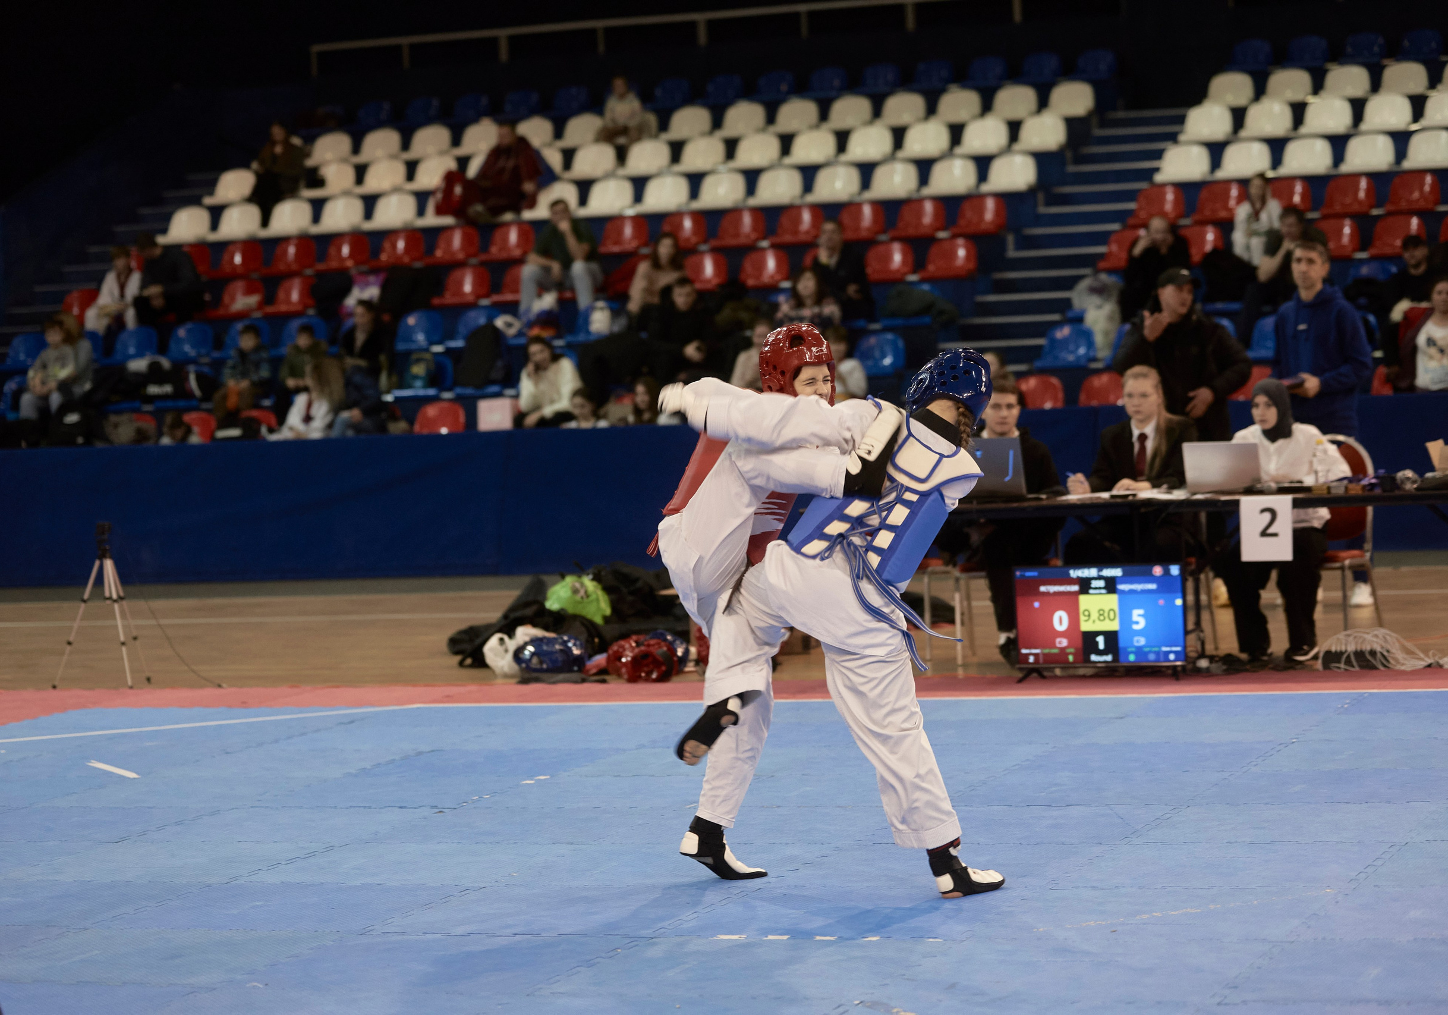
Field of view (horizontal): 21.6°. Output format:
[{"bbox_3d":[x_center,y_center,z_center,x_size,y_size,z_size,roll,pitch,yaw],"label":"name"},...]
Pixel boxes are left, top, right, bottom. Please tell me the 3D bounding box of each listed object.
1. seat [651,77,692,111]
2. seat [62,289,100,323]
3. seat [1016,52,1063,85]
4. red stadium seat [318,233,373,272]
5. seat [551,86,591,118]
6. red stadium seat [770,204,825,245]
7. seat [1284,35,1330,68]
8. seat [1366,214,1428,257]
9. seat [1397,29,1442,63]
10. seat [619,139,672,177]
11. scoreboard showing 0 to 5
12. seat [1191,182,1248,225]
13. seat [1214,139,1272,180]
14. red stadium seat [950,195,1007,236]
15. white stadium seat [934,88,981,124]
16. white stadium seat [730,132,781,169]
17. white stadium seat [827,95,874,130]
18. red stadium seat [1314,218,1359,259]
[{"bbox_3d":[-0.506,-3.710,34.272,0.397,0.299,0.372,-2,3,19],"label":"seat"},{"bbox_3d":[-5.185,-1.597,30.543,0.400,0.315,0.370,-2,3,20],"label":"seat"},{"bbox_3d":[2.620,-3.630,31.459,0.395,0.290,0.355,-2,3,20],"label":"seat"},{"bbox_3d":[-3.077,-2.051,30.763,0.400,0.315,0.370,-2,3,20],"label":"red stadium seat"},{"bbox_3d":[-1.446,-3.709,34.941,0.410,0.320,0.380,-2,3,19],"label":"seat"},{"bbox_3d":[0.557,-2.114,28.508,0.395,0.290,0.355,-2,3,20],"label":"red stadium seat"},{"bbox_3d":[4.970,-3.879,32.422,0.410,0.300,0.380,-2,3,18],"label":"seat"},{"bbox_3d":[4.685,-1.891,26.460,0.410,0.310,0.370,-2,3,20],"label":"seat"},{"bbox_3d":[5.564,-3.683,30.356,0.395,0.290,0.355,-2,3,20],"label":"seat"},{"bbox_3d":[-0.676,-2.964,32.234,0.397,0.299,0.372,-2,3,19],"label":"seat"},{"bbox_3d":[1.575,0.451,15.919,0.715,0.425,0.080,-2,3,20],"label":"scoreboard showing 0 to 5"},{"bbox_3d":[3.725,-2.304,28.695,0.397,0.299,0.372,-2,3,19],"label":"seat"},{"bbox_3d":[4.000,-2.650,29.186,0.400,0.315,0.370,-2,3,20],"label":"seat"},{"bbox_3d":[2.133,-2.448,31.944,0.400,0.305,0.390,-2,3,20],"label":"red stadium seat"},{"bbox_3d":[2.001,-3.449,32.733,0.410,0.320,0.380,-2,3,19],"label":"white stadium seat"},{"bbox_3d":[0.278,-3.257,34.783,0.400,0.305,0.390,-2,3,20],"label":"white stadium seat"},{"bbox_3d":[1.090,-3.429,33.039,0.410,0.320,0.380,-2,3,19],"label":"white stadium seat"},{"bbox_3d":[4.775,-2.110,29.910,0.400,0.305,0.390,-2,3,20],"label":"red stadium seat"}]

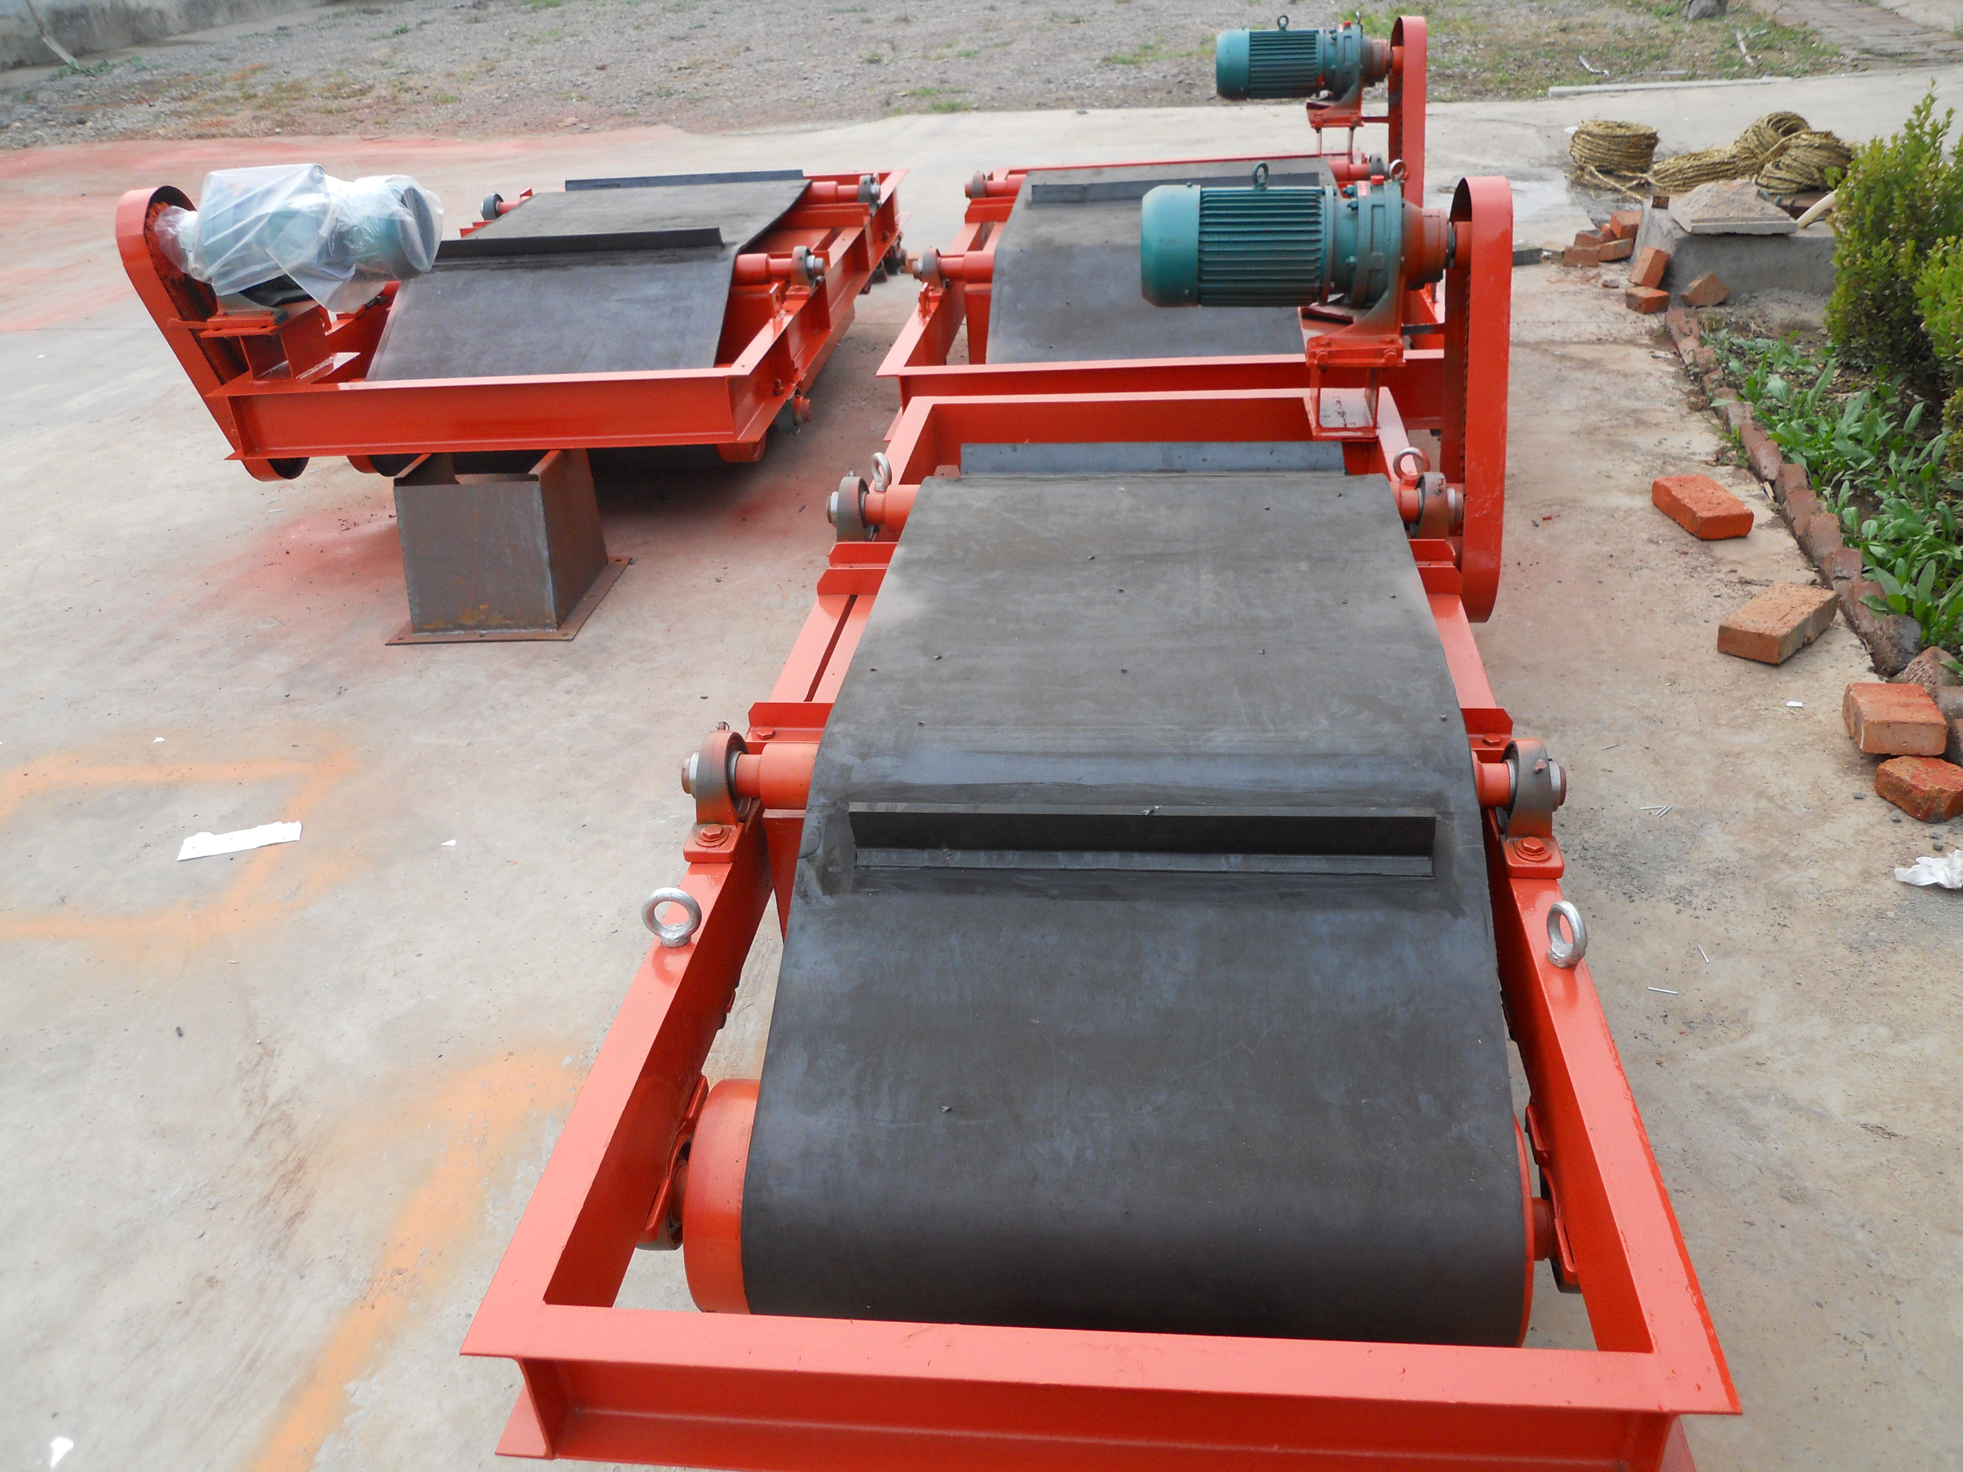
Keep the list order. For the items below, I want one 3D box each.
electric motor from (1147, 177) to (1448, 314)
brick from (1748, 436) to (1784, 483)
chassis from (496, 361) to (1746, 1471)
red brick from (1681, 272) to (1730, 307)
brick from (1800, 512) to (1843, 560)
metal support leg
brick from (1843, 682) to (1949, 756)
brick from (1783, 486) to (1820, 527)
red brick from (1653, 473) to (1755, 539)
[{"bbox_3d":[0.490,-0.818,2.671,0.445,0.220,0.215,0,30,6],"label":"electric motor"},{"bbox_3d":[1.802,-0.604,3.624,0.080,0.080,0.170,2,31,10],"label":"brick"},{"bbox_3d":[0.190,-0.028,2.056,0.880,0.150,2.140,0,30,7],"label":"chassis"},{"bbox_3d":[2.221,-1.368,4.867,0.130,0.085,0.085,2,30,10],"label":"red brick"},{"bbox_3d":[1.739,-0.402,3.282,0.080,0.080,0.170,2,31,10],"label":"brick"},{"bbox_3d":[-1.019,-0.441,3.350,0.395,0.340,0.410,0,30,5],"label":"metal support leg"},{"bbox_3d":[1.489,-0.033,2.600,0.117,0.056,0.150,3,31,10],"label":"brick"},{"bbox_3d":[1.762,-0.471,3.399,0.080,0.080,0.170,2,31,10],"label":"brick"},{"bbox_3d":[1.575,-0.502,3.472,0.112,0.053,0.232,-4,30,-1],"label":"red brick"}]

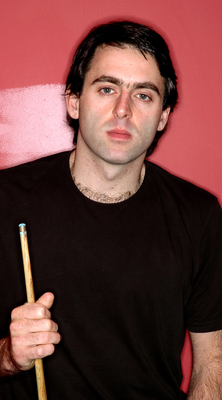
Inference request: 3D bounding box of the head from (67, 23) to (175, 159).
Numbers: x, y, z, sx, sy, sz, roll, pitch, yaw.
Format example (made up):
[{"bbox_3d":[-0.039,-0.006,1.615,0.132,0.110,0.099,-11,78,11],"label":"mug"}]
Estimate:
[{"bbox_3d":[0.020,-0.197,1.820,0.195,0.252,0.235,8,0,-1],"label":"head"}]

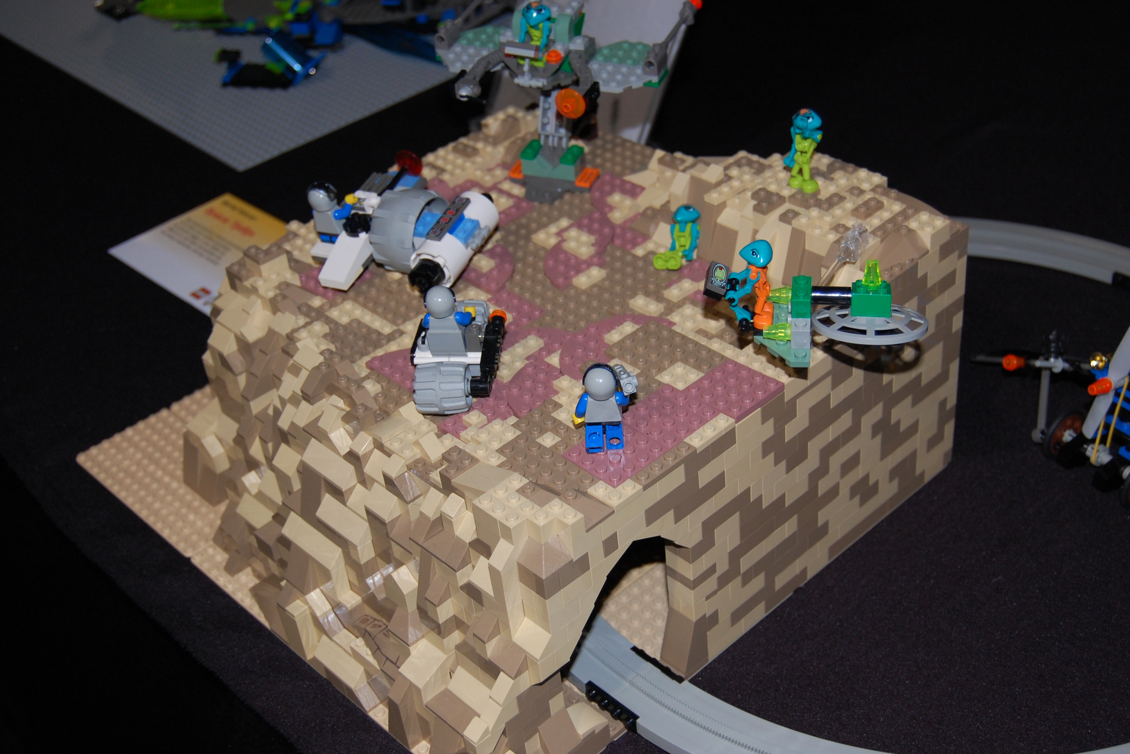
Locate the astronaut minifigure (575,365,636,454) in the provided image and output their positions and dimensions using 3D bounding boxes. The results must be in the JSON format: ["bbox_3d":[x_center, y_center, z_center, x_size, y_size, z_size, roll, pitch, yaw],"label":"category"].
[{"bbox_3d":[0.016,0.010,0.591,0.026,0.043,0.019,-3,36,5],"label":"astronaut minifigure"}]

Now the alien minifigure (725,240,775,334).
[{"bbox_3d":[0.075,-0.037,0.585,0.019,0.042,0.017,-4,36,4],"label":"alien minifigure"}]

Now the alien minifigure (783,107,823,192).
[{"bbox_3d":[0.115,-0.111,0.696,0.019,0.043,0.016,14,40,26],"label":"alien minifigure"}]

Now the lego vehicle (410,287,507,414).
[{"bbox_3d":[-0.051,-0.020,0.646,0.040,0.048,0.072,0,36,10],"label":"lego vehicle"}]

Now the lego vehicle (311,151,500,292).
[{"bbox_3d":[-0.087,-0.078,0.738,0.087,0.044,0.077,12,47,25],"label":"lego vehicle"}]

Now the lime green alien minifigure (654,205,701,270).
[{"bbox_3d":[0.056,-0.070,0.716,0.018,0.029,0.024,5,37,16],"label":"lime green alien minifigure"}]

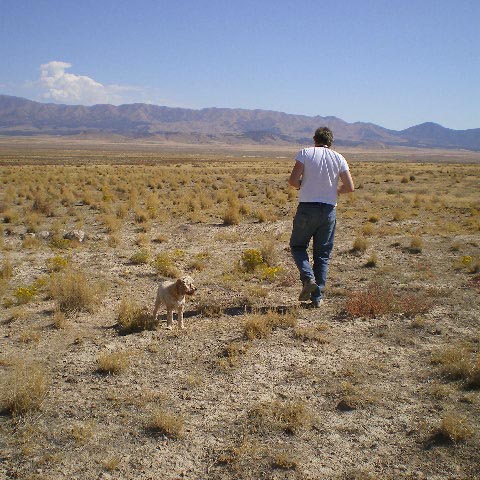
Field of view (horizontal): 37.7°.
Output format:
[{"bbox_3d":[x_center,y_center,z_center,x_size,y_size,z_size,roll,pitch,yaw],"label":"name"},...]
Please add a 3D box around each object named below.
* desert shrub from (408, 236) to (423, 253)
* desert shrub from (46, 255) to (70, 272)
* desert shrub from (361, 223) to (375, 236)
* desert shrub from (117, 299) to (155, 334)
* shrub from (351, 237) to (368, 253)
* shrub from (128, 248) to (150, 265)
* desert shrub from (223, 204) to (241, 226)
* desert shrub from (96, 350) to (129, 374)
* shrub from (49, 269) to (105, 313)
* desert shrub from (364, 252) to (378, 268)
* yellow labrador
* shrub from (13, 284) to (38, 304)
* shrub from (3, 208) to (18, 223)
[{"bbox_3d":[2.758,0.063,11.038,0.214,0.233,0.192,3,7,14],"label":"desert shrub"},{"bbox_3d":[-2.230,0.277,8.629,0.289,0.188,0.258,0,8,-15],"label":"desert shrub"},{"bbox_3d":[2.372,-0.204,13.068,0.256,0.240,0.231,2,7,10],"label":"desert shrub"},{"bbox_3d":[-0.878,0.625,5.911,0.314,0.274,0.278,1,7,-8],"label":"desert shrub"},{"bbox_3d":[1.869,0.061,10.985,0.278,0.228,0.250,2,7,10],"label":"shrub"},{"bbox_3d":[-1.372,0.216,9.594,0.298,0.194,0.268,0,7,-8],"label":"shrub"},{"bbox_3d":[-0.175,-0.517,14.526,0.372,0.430,0.335,1,7,-1],"label":"desert shrub"},{"bbox_3d":[-0.874,0.834,4.857,0.231,0.133,0.204,0,8,-10],"label":"desert shrub"},{"bbox_3d":[-1.587,0.472,6.824,0.530,0.380,0.477,-1,7,-13],"label":"shrub"},{"bbox_3d":[1.792,0.269,9.543,0.187,0.191,0.167,3,8,11],"label":"desert shrub"},{"bbox_3d":[-0.596,0.517,6.122,0.220,0.450,0.500,-3,9,-30],"label":"yellow labrador"},{"bbox_3d":[-2.155,0.538,7.059,0.250,0.176,0.225,-2,8,-17],"label":"shrub"},{"bbox_3d":[-4.825,-0.524,14.768,0.320,0.271,0.288,-2,8,-18],"label":"shrub"}]

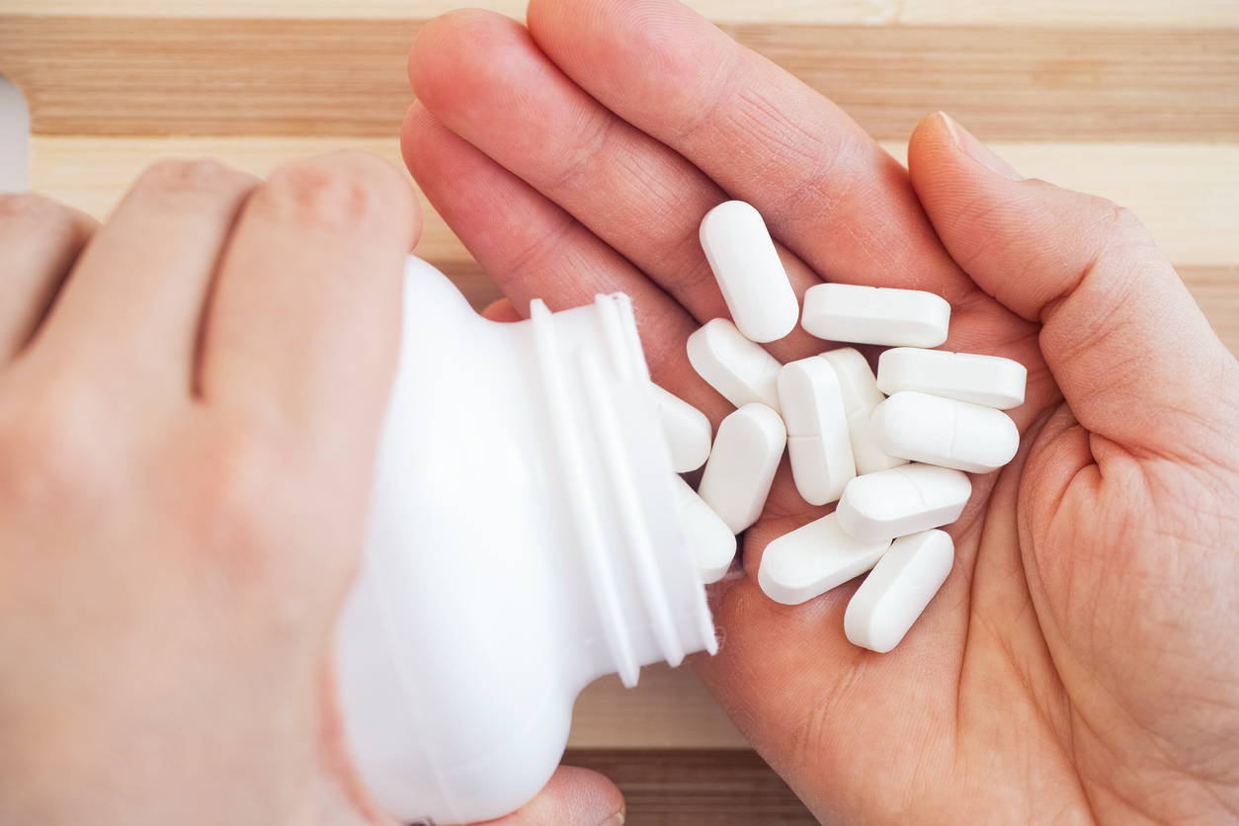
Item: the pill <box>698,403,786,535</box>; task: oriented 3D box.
[{"bbox_3d":[0.017,0.008,0.363,0.008,0.007,0.020,32,126,22],"label":"pill"}]

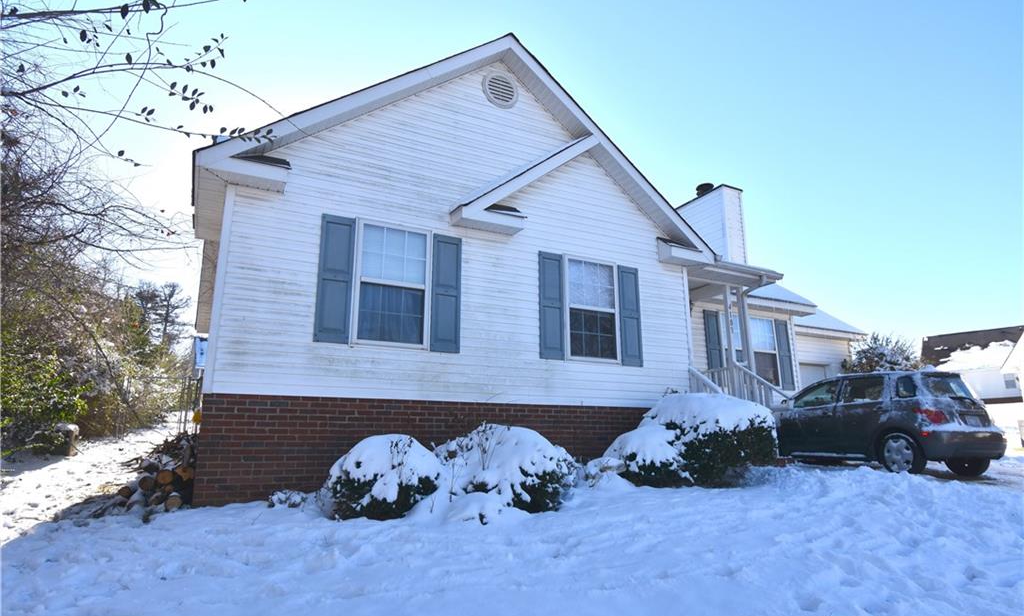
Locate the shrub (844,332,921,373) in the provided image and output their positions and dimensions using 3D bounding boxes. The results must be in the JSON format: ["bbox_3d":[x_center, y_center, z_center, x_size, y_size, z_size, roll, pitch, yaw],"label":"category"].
[{"bbox_3d":[8.725,1.898,12.861,1.700,2.600,1.700,7,-14,-27],"label":"shrub"}]

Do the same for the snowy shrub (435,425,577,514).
[{"bbox_3d":[-0.035,1.619,5.590,1.350,0.820,1.250,0,-13,0],"label":"snowy shrub"}]

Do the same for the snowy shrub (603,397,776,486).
[{"bbox_3d":[2.115,1.593,6.692,2.150,1.070,1.350,7,-14,-27],"label":"snowy shrub"}]

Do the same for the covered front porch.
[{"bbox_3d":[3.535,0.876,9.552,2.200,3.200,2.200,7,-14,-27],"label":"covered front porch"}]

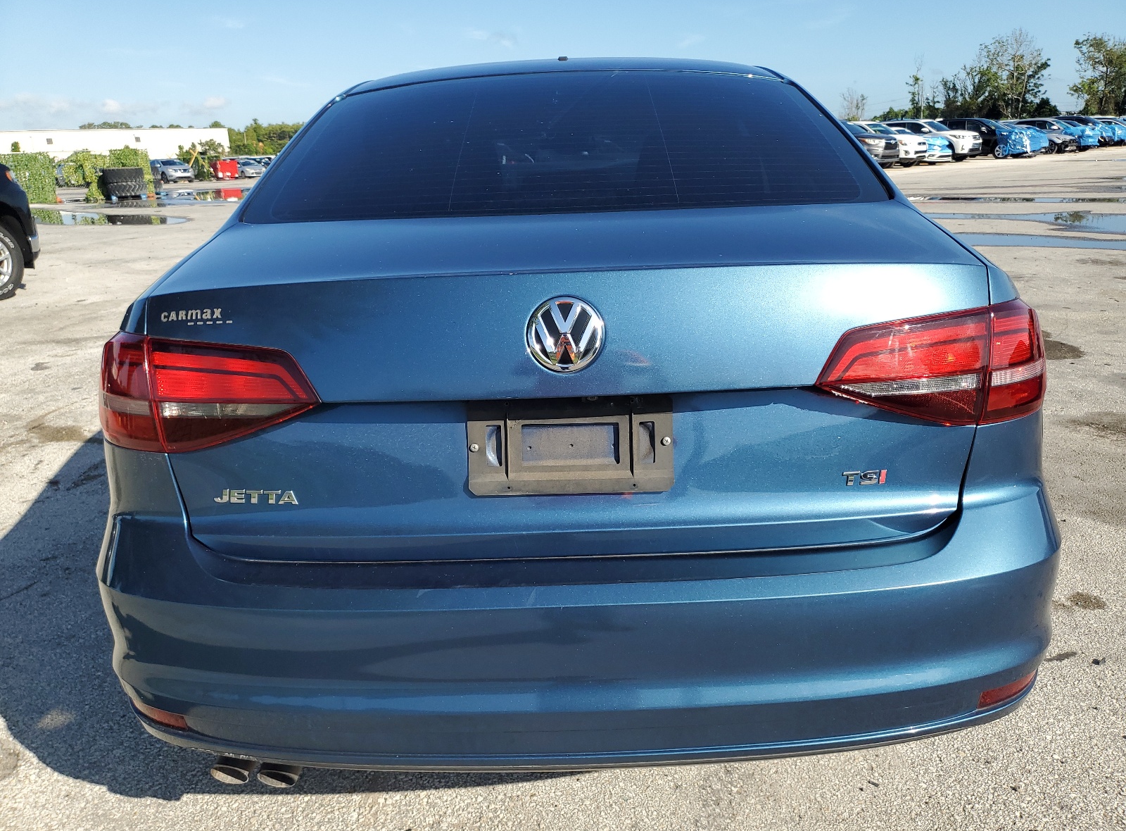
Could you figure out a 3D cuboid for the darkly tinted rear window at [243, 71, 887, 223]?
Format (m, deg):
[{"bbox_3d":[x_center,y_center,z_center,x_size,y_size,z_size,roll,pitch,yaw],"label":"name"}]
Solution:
[{"bbox_3d":[0.000,-0.597,1.833,1.260,0.120,0.700,-2,44,1],"label":"darkly tinted rear window"}]

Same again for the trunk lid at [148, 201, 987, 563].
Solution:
[{"bbox_3d":[0.009,-0.095,1.441,1.270,0.470,0.600,-2,18,1],"label":"trunk lid"}]

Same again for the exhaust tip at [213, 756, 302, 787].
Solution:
[{"bbox_3d":[-0.521,0.597,1.471,0.160,0.080,0.140,-2,18,1],"label":"exhaust tip"}]

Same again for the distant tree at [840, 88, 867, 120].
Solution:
[{"bbox_3d":[31.502,-32.032,91.043,3.062,6.379,3.000,-2,17,0],"label":"distant tree"}]

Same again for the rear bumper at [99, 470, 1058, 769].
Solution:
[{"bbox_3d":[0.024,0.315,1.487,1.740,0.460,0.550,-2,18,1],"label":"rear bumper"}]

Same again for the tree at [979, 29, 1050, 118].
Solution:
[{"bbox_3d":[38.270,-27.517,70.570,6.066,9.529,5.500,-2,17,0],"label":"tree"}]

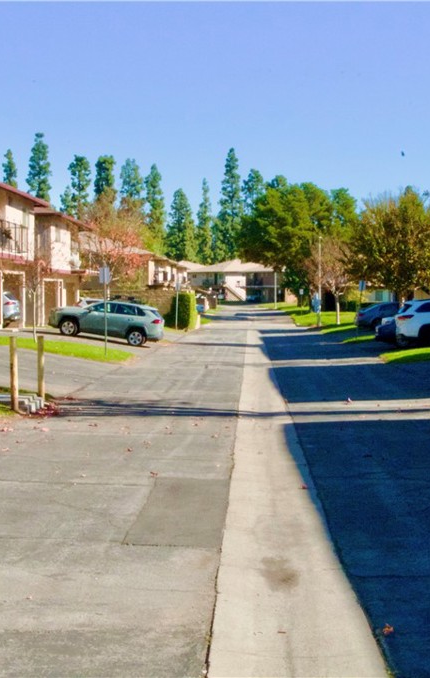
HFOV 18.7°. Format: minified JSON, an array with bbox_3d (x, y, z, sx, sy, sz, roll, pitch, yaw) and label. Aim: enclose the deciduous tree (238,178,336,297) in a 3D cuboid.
[{"bbox_3d":[9.310,-12.415,170.000,12.800,16.966,12.000,0,2,0],"label":"deciduous tree"}]

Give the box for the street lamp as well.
[{"bbox_3d":[6.032,-3.346,75.000,0.350,5.486,0.350,0,2,0],"label":"street lamp"}]

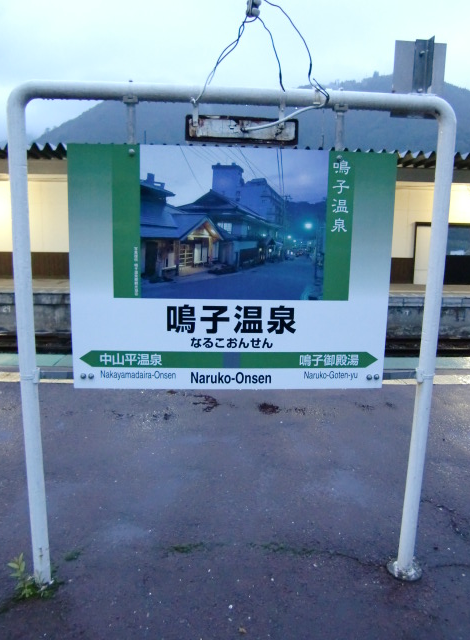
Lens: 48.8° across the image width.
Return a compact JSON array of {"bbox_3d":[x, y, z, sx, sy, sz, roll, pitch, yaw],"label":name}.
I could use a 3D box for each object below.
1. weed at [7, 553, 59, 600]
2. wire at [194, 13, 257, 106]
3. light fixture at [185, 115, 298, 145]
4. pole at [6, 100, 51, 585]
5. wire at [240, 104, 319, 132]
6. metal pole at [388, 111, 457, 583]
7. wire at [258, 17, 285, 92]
[{"bbox_3d":[-0.819,1.019,2.115,0.205,0.165,0.160,0,11,-4],"label":"weed"},{"bbox_3d":[-0.037,-0.900,1.791,0.210,0.305,0.035,0,11,-4],"label":"wire"},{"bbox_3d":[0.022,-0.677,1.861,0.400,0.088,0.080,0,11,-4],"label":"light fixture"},{"bbox_3d":[-0.780,0.149,1.962,0.064,1.930,0.064,0,11,-4],"label":"pole"},{"bbox_3d":[0.163,-0.712,1.817,0.270,0.100,0.040,0,11,-4],"label":"wire"},{"bbox_3d":[0.759,0.159,2.071,0.066,1.940,0.066,0,11,-4],"label":"metal pole"},{"bbox_3d":[0.127,-0.921,1.798,0.100,0.245,0.030,0,11,-4],"label":"wire"}]

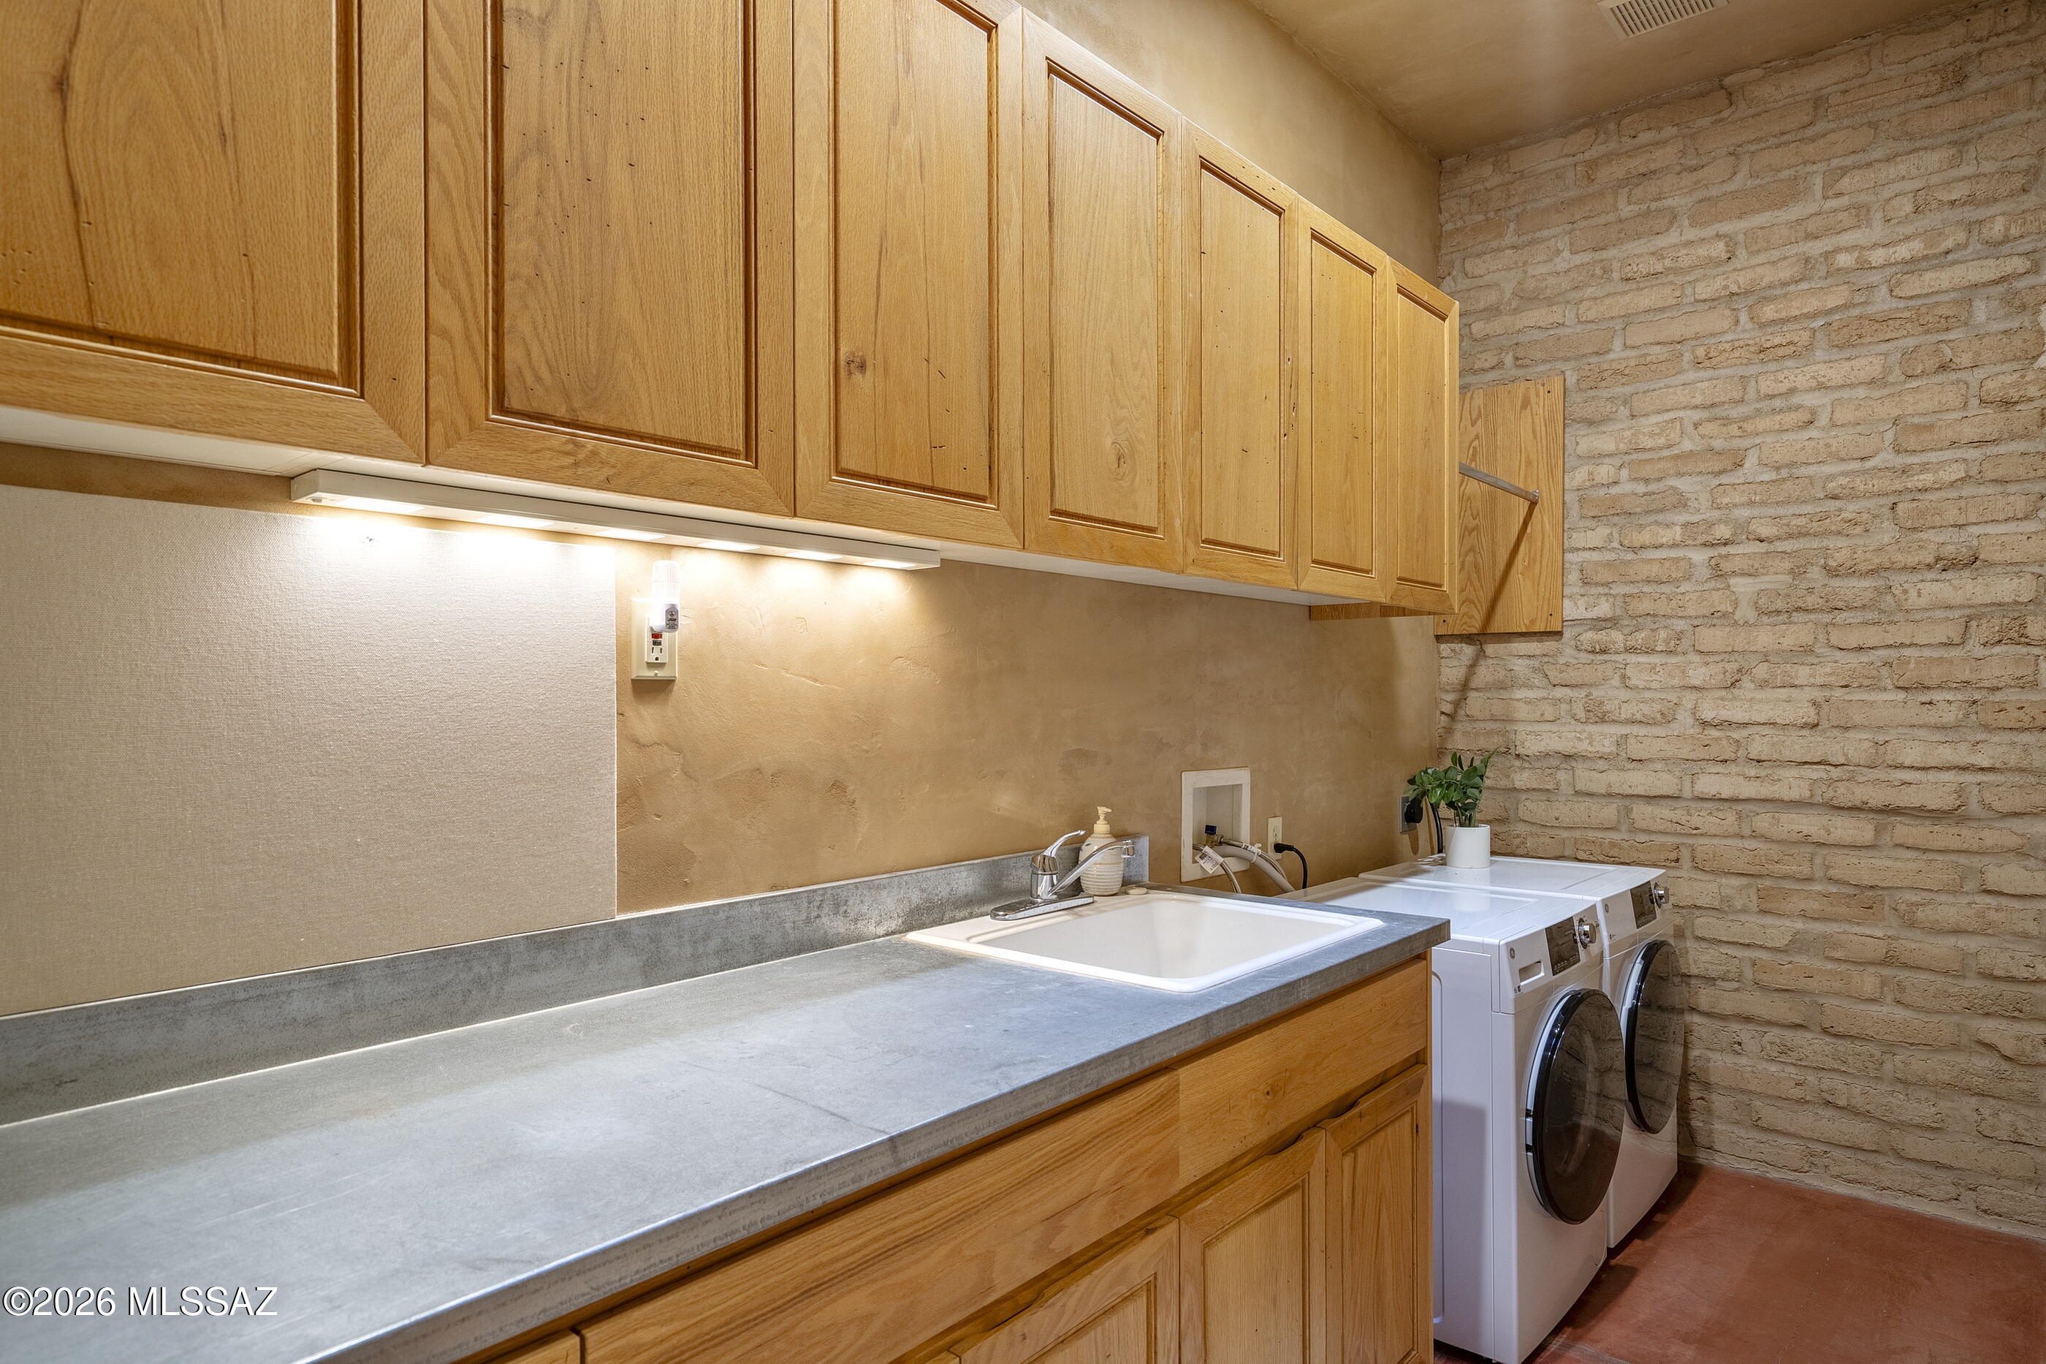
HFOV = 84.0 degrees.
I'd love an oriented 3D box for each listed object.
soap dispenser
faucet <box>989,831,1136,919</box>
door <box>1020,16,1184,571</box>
[{"bbox_3d":[0.158,0.340,2.273,0.088,0.167,0.088,0,-1,0],"label":"soap dispenser"},{"bbox_3d":[0.110,0.343,2.049,0.255,0.157,0.255,-1,-1,42],"label":"faucet"},{"bbox_3d":[0.127,-0.569,1.764,0.021,0.768,0.395,-1,-1,42],"label":"door"}]

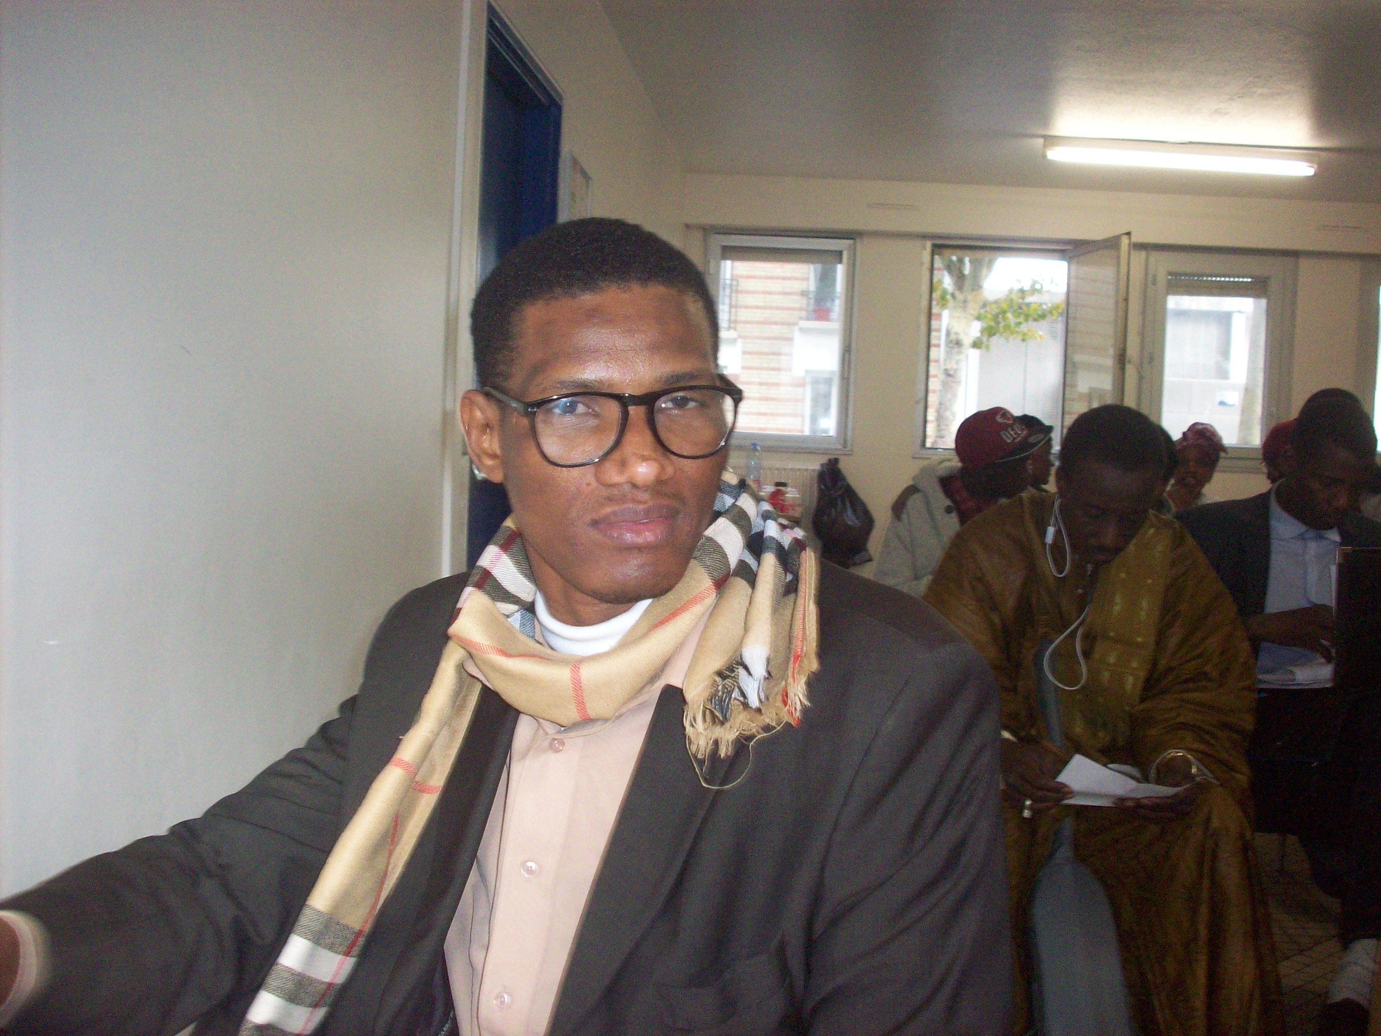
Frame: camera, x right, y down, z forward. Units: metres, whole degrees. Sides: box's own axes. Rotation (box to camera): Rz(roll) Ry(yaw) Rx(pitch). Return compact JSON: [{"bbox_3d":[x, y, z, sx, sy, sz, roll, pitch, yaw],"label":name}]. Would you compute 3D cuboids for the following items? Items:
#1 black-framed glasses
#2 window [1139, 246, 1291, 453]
[{"bbox_3d":[-0.054,-0.069,0.963,0.142,0.047,0.142,-4,11,-17],"label":"black-framed glasses"},{"bbox_3d":[2.811,-0.869,7.850,0.785,1.070,0.090,2,3,2],"label":"window"}]

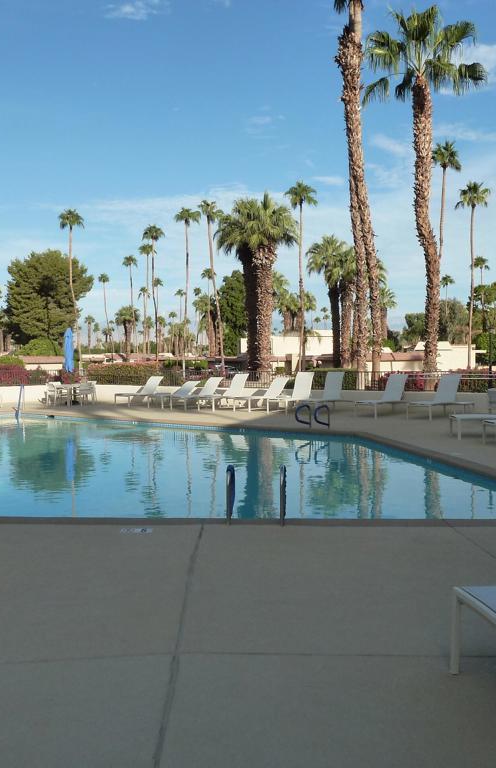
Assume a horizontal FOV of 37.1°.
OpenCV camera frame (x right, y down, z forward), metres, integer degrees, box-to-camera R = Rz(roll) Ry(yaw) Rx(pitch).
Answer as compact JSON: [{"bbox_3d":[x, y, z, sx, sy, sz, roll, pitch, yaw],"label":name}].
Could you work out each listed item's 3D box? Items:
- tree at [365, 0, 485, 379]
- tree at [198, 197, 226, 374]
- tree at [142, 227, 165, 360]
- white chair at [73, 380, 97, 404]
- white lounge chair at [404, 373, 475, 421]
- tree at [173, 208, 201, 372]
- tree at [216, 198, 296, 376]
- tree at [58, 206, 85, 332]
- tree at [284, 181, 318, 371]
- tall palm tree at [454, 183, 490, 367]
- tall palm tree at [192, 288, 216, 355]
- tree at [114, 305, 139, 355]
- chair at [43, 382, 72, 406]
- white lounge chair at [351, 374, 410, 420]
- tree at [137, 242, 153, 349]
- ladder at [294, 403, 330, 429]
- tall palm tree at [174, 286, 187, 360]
[{"bbox_3d":[7.357,-7.589,30.802,5.000,16.470,5.000,0,2,0],"label":"tree"},{"bbox_3d":[-3.546,-9.630,75.760,2.900,18.240,2.800,0,2,0],"label":"tree"},{"bbox_3d":[-12.779,-11.266,99.726,3.000,20.600,3.000,0,2,0],"label":"tree"},{"bbox_3d":[-5.594,0.286,25.322,0.640,0.860,0.620,2,2,41],"label":"white chair"},{"bbox_3d":[5.033,0.362,19.260,1.960,1.092,0.640,-2,2,-42],"label":"white lounge chair"},{"bbox_3d":[-6.071,-8.832,72.779,2.750,16.800,2.750,0,2,0],"label":"tree"},{"bbox_3d":[0.622,-5.780,45.840,4.900,12.120,4.400,0,2,0],"label":"tree"},{"bbox_3d":[-17.412,-8.963,73.776,2.750,17.010,2.700,0,2,0],"label":"tree"},{"bbox_3d":[5.498,-10.799,75.695,3.400,20.219,3.400,0,2,0],"label":"tree"},{"bbox_3d":[17.569,-7.946,57.791,2.900,15.820,2.800,0,2,0],"label":"tall palm tree"},{"bbox_3d":[-6.765,-8.017,114.822,3.700,13.660,3.700,0,2,0],"label":"tall palm tree"},{"bbox_3d":[-20.045,-7.483,121.824,3.900,11.259,3.900,0,2,0],"label":"tree"},{"bbox_3d":[-6.637,0.329,25.319,0.620,0.840,0.600,-1,2,-30],"label":"chair"},{"bbox_3d":[3.743,0.351,20.185,1.800,1.080,0.640,-2,2,-45],"label":"white lounge chair"},{"bbox_3d":[-17.326,-12.929,124.652,2.800,21.966,2.800,0,2,0],"label":"tree"},{"bbox_3d":[1.480,0.710,16.388,0.540,0.580,0.660,1,2,28],"label":"ladder"},{"bbox_3d":[-13.176,-10.369,144.768,2.400,16.710,2.400,0,2,0],"label":"tall palm tree"}]

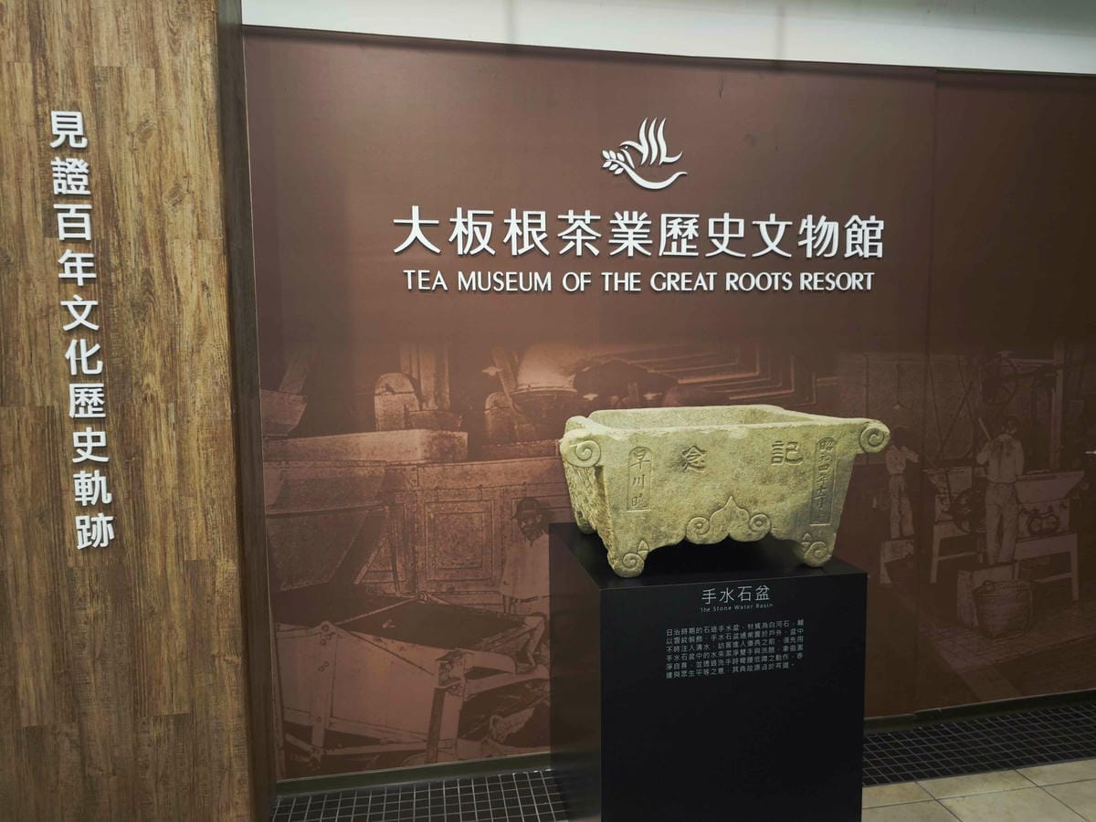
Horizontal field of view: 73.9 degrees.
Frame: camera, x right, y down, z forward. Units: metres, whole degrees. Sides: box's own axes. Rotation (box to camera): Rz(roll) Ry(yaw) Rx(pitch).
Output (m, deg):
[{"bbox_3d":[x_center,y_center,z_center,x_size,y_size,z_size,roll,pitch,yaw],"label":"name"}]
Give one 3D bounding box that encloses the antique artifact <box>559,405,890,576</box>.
[{"bbox_3d":[0.434,0.213,2.230,0.915,0.410,0.605,-2,5,-10],"label":"antique artifact"}]

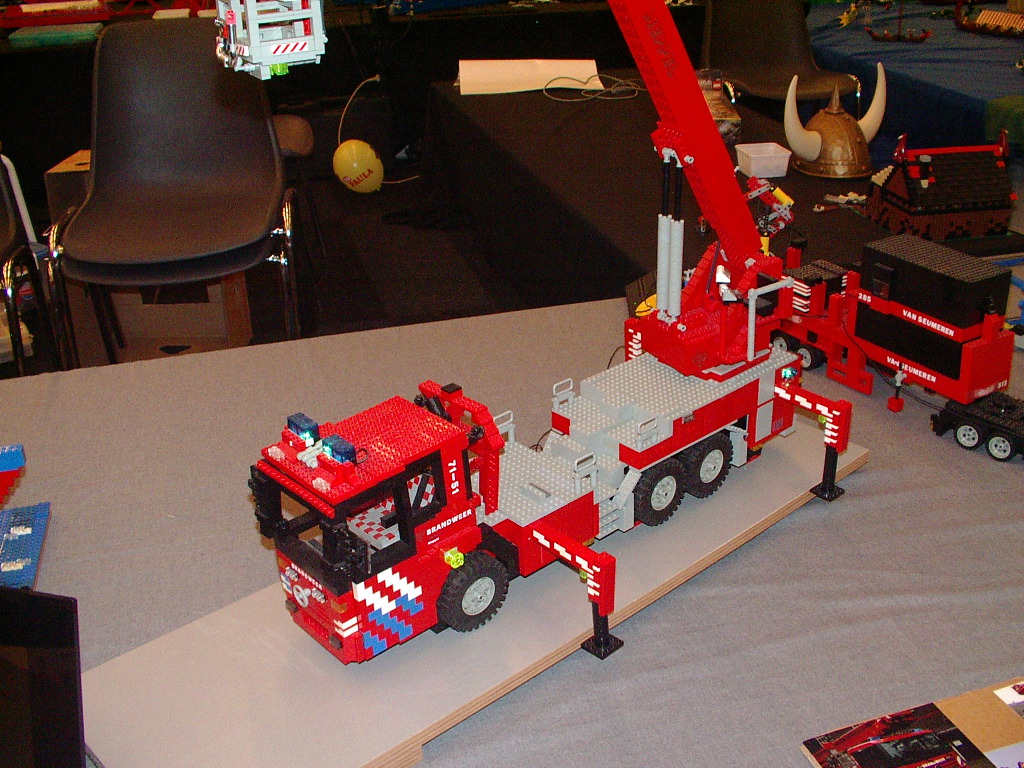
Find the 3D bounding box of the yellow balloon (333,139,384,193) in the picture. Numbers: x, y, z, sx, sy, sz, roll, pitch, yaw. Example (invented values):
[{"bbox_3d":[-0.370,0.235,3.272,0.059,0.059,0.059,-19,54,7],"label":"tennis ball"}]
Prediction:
[{"bbox_3d":[-0.649,-0.920,4.738,0.200,0.249,0.200,-38,33,1],"label":"yellow balloon"}]

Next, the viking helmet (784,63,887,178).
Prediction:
[{"bbox_3d":[0.775,-0.636,2.697,0.318,0.238,0.205,-15,29,-25],"label":"viking helmet"}]

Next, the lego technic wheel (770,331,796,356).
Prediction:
[{"bbox_3d":[0.432,-0.062,1.777,0.022,0.043,0.043,-16,30,-27],"label":"lego technic wheel"}]

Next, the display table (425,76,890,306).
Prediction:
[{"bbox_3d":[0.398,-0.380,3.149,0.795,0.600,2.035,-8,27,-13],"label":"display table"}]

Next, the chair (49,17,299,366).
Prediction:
[{"bbox_3d":[-0.775,-0.372,2.640,0.530,0.850,0.570,-6,27,-9],"label":"chair"}]

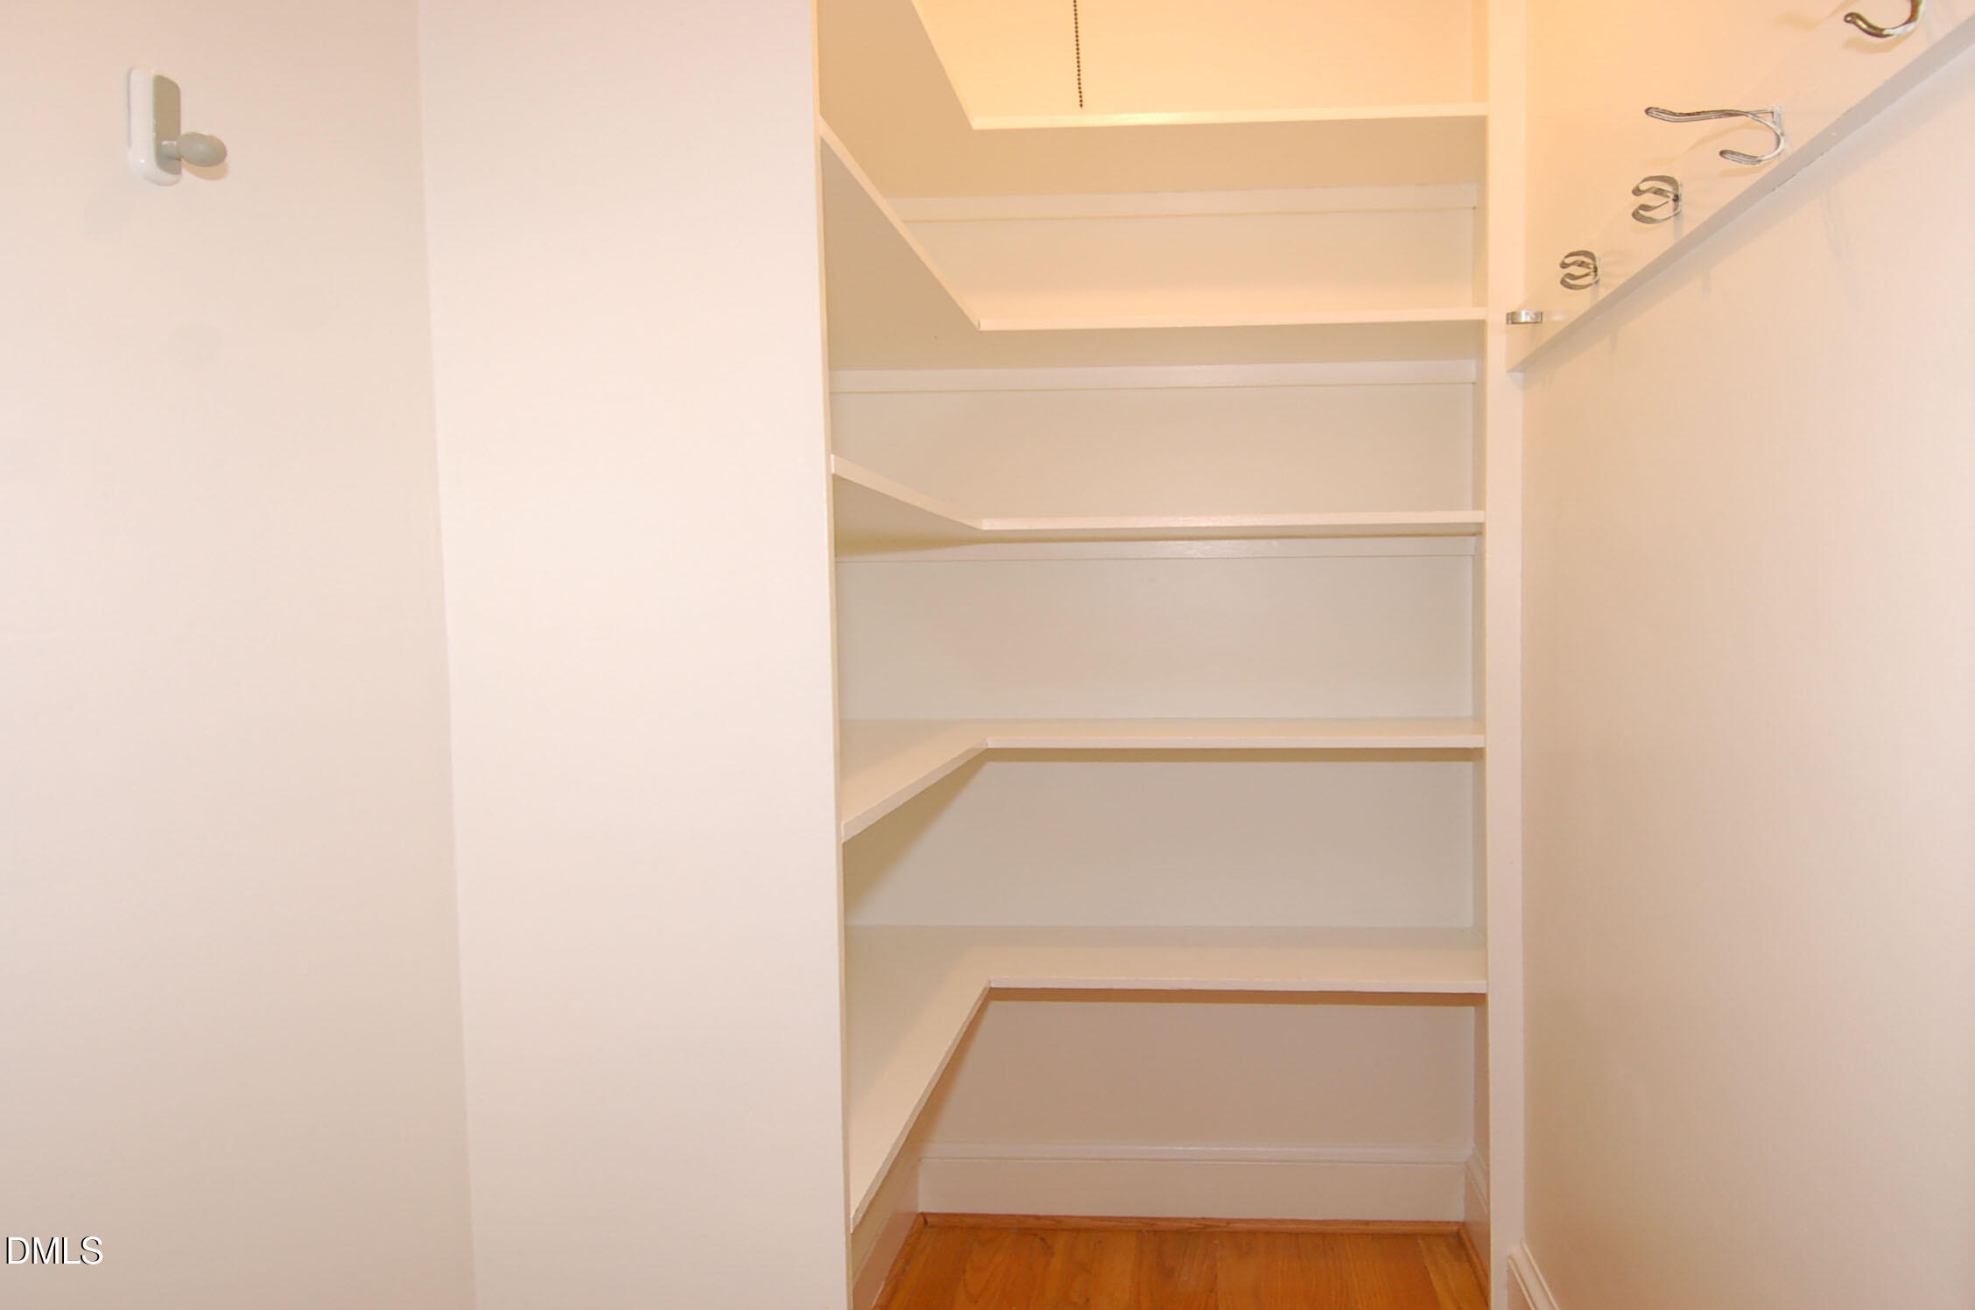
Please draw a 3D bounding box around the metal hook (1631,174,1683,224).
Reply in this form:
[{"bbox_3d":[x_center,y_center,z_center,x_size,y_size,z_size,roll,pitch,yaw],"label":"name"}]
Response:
[{"bbox_3d":[0.703,-0.479,1.036,0.043,0.048,0.015,-1,2,10],"label":"metal hook"}]

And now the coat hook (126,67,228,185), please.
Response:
[{"bbox_3d":[-0.546,-0.362,0.672,0.054,0.063,0.030,-1,2,5],"label":"coat hook"}]

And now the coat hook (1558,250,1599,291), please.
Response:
[{"bbox_3d":[0.747,-0.485,1.247,0.043,0.048,0.015,-1,2,10],"label":"coat hook"}]

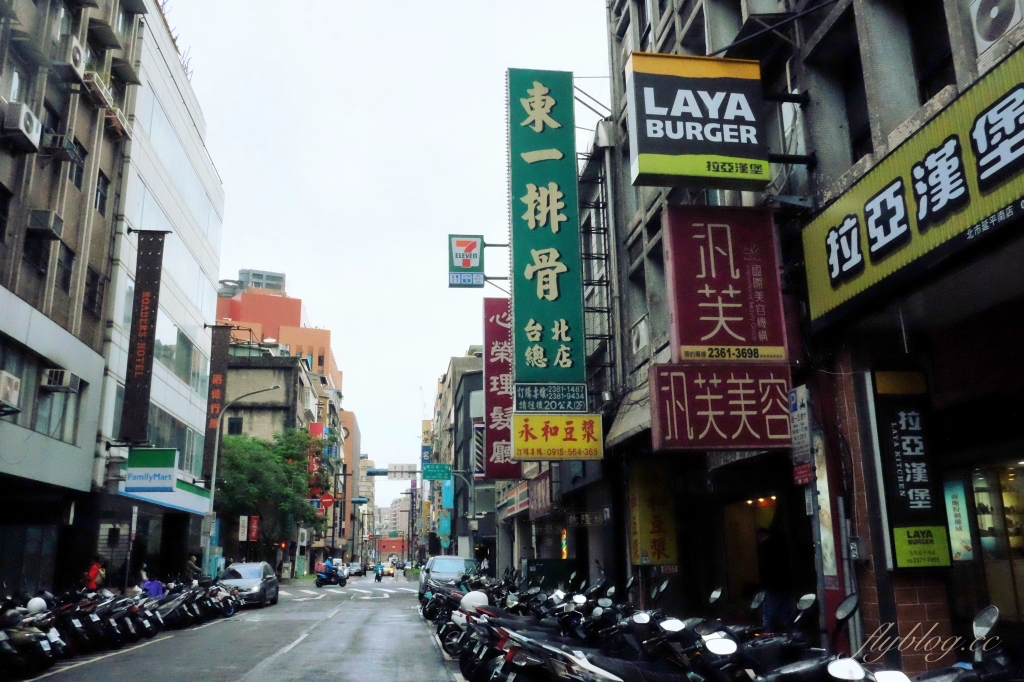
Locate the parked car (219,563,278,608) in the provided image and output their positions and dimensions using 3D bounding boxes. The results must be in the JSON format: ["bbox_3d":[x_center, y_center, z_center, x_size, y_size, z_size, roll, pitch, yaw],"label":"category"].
[{"bbox_3d":[-9.954,9.150,28.904,1.780,1.620,4.400,1,-15,-8],"label":"parked car"}]

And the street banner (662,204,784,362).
[{"bbox_3d":[2.060,-0.534,7.489,1.075,1.575,0.190,1,-15,-8],"label":"street banner"}]

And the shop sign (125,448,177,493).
[{"bbox_3d":[-9.752,3.522,20.844,1.201,1.137,0.300,1,-15,-8],"label":"shop sign"}]

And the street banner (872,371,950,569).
[{"bbox_3d":[2.865,0.924,5.590,0.470,1.398,0.140,1,-15,-8],"label":"street banner"}]

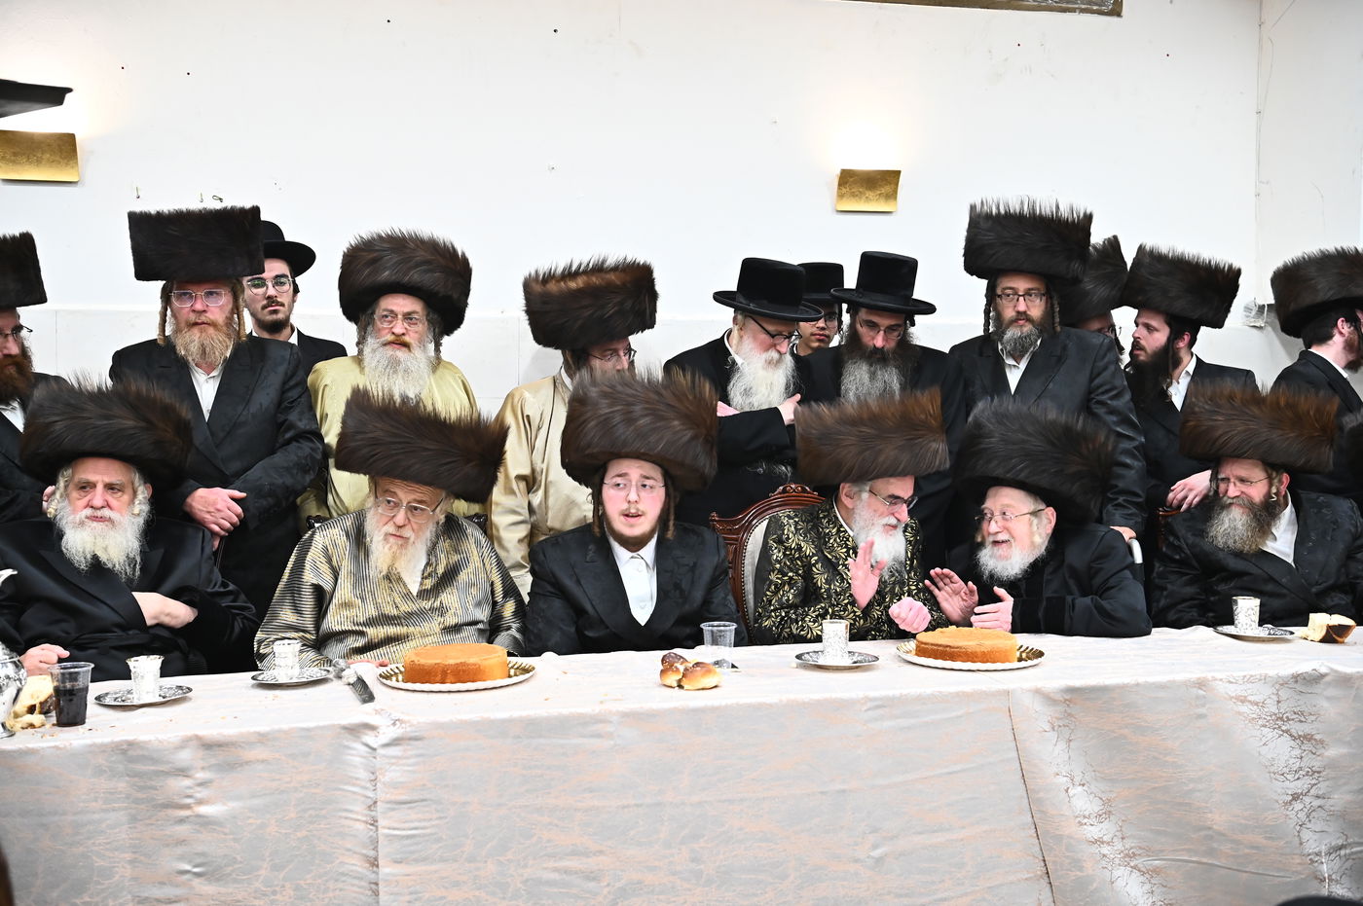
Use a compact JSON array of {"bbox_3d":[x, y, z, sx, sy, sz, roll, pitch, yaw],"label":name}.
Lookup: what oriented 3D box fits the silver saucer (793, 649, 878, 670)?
[{"bbox_3d":[0.308,0.411,3.020,0.167,0.015,0.167,0,3,0],"label":"silver saucer"}]

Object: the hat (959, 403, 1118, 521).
[{"bbox_3d":[0.802,0.017,3.450,0.350,0.185,0.360,9,-5,30],"label":"hat"}]

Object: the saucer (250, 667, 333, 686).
[{"bbox_3d":[-0.748,0.430,2.900,0.156,0.018,0.156,-1,2,-14],"label":"saucer"}]

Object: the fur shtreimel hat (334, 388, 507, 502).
[{"bbox_3d":[-0.593,-0.017,3.430,0.355,0.185,0.355,14,3,8],"label":"fur shtreimel hat"}]

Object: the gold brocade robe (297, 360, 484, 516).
[{"bbox_3d":[-0.792,0.285,4.146,0.520,1.100,0.320,0,3,-12],"label":"gold brocade robe"}]

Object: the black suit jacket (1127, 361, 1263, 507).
[{"bbox_3d":[1.502,0.124,4.469,0.500,0.800,0.340,3,3,38],"label":"black suit jacket"}]

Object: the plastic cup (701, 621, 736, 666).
[{"bbox_3d":[0.074,0.382,2.980,0.073,0.087,0.073,0,2,0],"label":"plastic cup"}]

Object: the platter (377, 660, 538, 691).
[{"bbox_3d":[-0.481,0.468,3.234,0.336,0.020,0.336,0,3,-15],"label":"platter"}]

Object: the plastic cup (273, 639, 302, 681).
[{"bbox_3d":[-0.828,0.430,3.184,0.062,0.082,0.062,0,3,-15],"label":"plastic cup"}]

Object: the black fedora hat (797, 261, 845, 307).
[{"bbox_3d":[0.395,-0.492,4.400,0.310,0.125,0.340,0,2,0],"label":"black fedora hat"}]

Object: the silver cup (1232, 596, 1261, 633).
[{"bbox_3d":[1.258,0.361,3.368,0.062,0.071,0.062,0,3,0],"label":"silver cup"}]

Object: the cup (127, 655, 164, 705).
[{"bbox_3d":[-1.052,0.434,2.965,0.074,0.093,0.074,0,3,-15],"label":"cup"}]

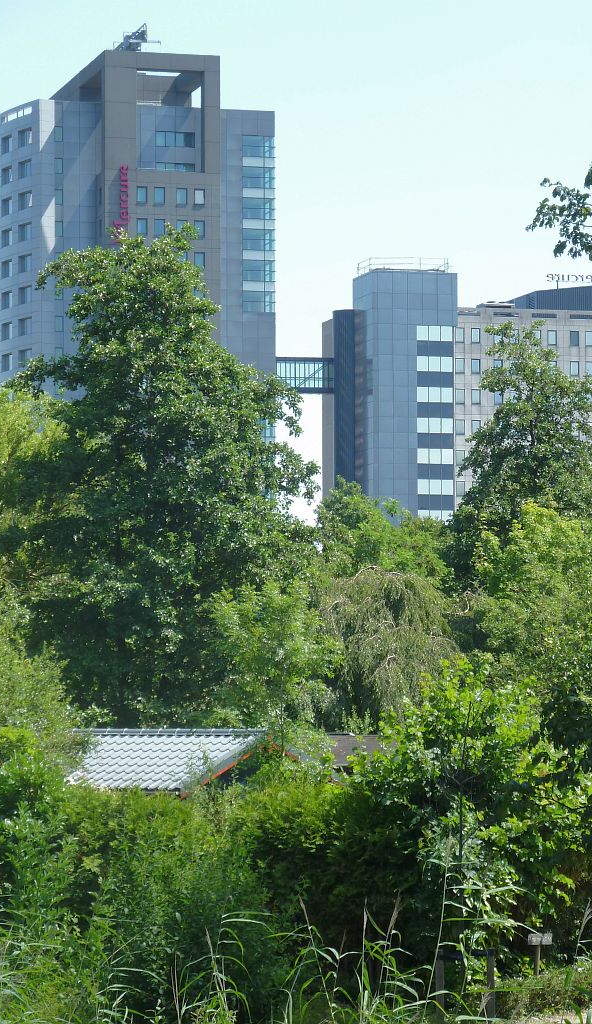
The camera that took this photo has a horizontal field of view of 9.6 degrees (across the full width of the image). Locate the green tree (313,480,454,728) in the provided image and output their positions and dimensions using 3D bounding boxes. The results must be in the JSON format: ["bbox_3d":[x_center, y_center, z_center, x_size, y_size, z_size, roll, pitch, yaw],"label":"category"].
[{"bbox_3d":[1.903,2.913,75.953,3.000,7.200,3.200,0,-3,0],"label":"green tree"}]

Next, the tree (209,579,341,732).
[{"bbox_3d":[-0.335,3.355,55.901,2.060,4.600,2.100,0,-3,0],"label":"tree"}]

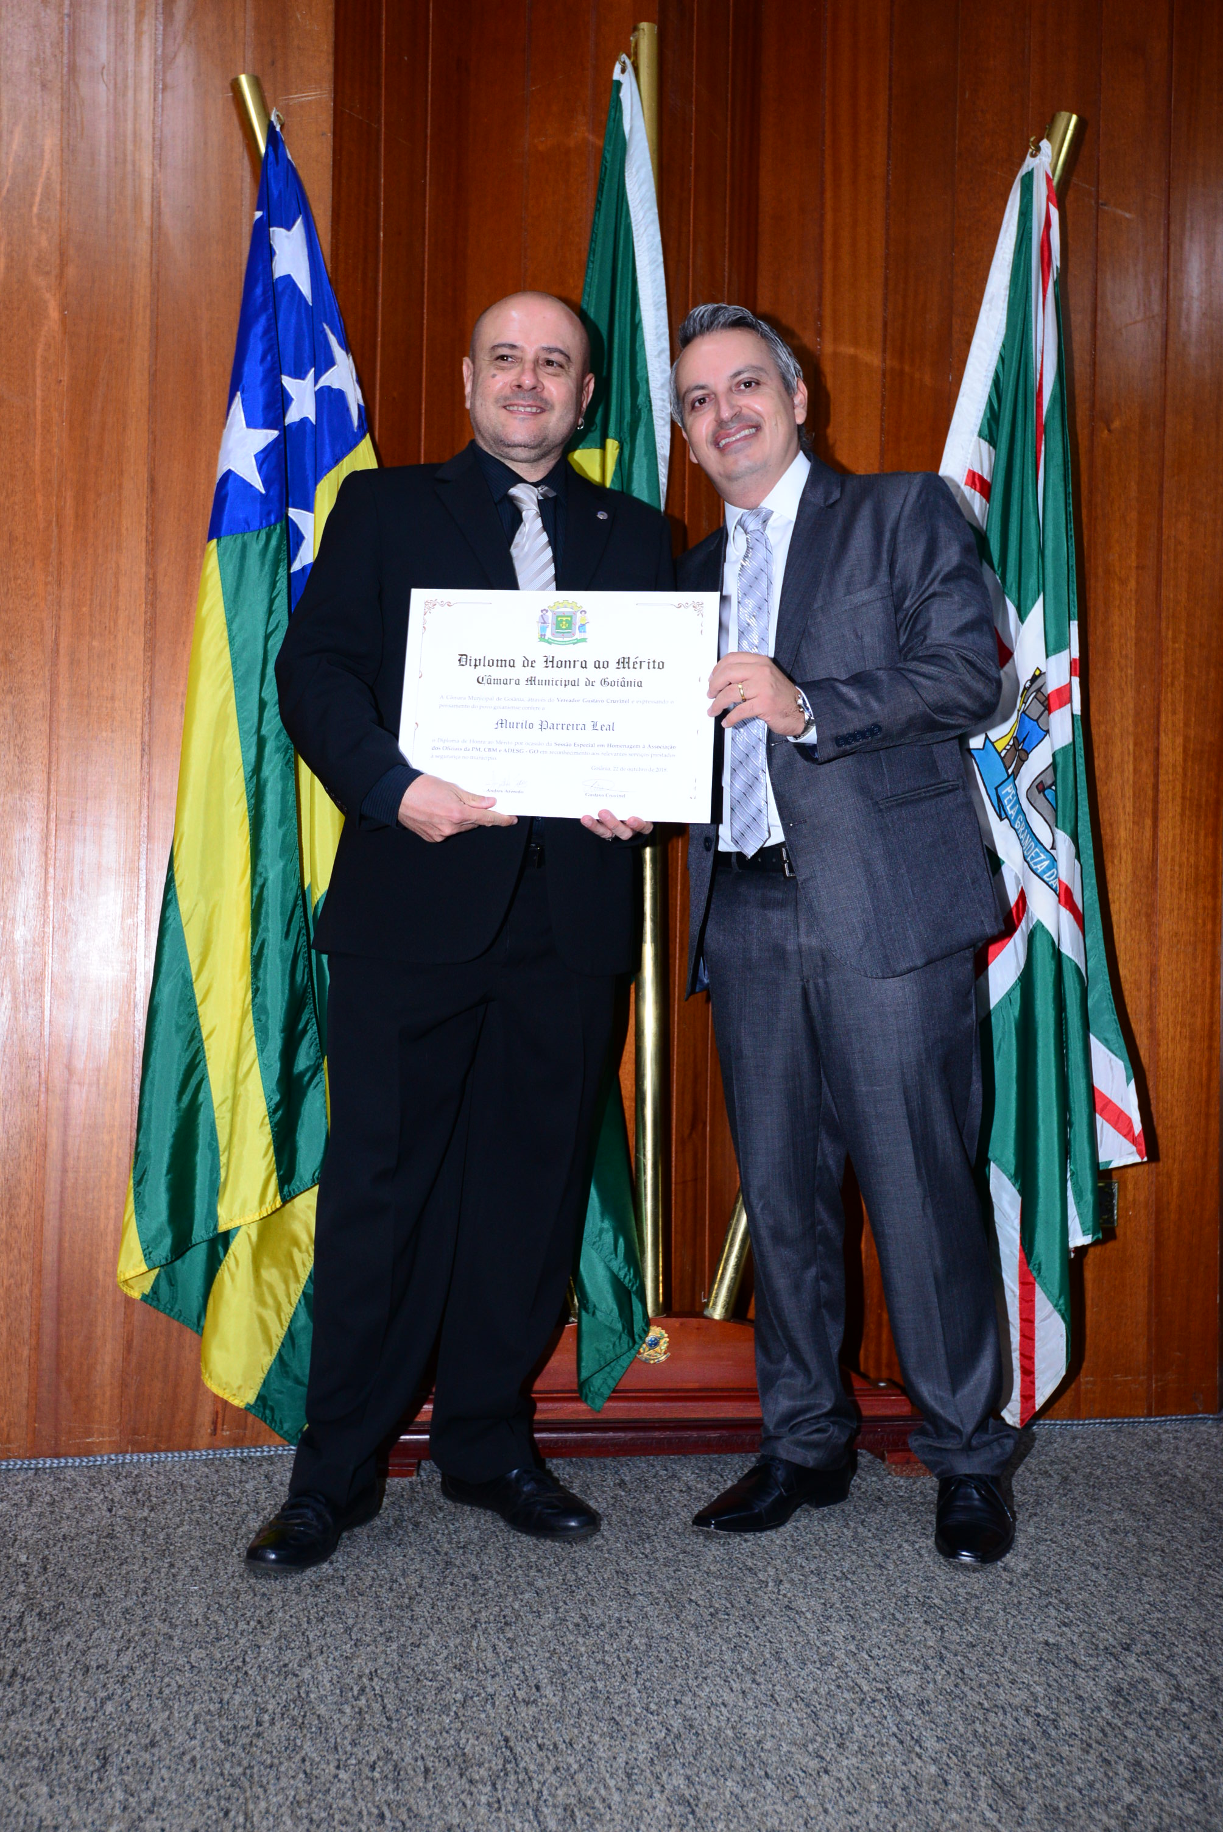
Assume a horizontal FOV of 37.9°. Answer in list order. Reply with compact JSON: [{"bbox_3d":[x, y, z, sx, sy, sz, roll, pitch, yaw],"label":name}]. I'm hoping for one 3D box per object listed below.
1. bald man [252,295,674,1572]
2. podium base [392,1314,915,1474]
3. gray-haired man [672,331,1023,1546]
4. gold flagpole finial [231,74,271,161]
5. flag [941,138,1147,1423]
[{"bbox_3d":[-0.200,-0.011,2.490,0.570,1.750,0.450,1,-1,-12],"label":"bald man"},{"bbox_3d":[0.058,0.752,2.930,0.880,0.245,0.250,1,-1,-8],"label":"podium base"},{"bbox_3d":[0.335,0.009,2.500,0.520,1.730,0.430,1,-1,27],"label":"gray-haired man"},{"bbox_3d":[-0.571,-1.266,2.820,0.044,0.132,0.044,-14,0,-6],"label":"gold flagpole finial"},{"bbox_3d":[0.710,-0.179,2.910,0.330,2.040,0.250,1,-1,-3],"label":"flag"}]

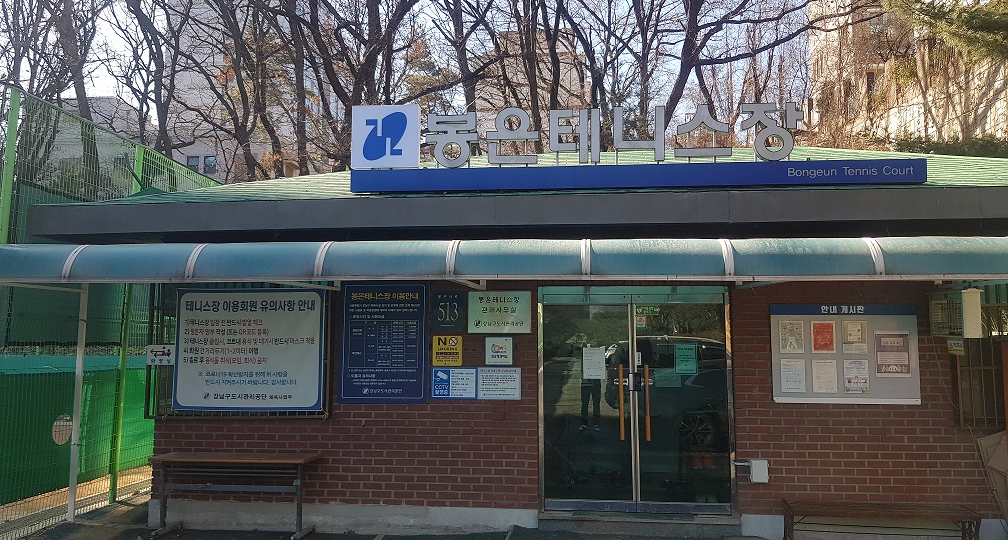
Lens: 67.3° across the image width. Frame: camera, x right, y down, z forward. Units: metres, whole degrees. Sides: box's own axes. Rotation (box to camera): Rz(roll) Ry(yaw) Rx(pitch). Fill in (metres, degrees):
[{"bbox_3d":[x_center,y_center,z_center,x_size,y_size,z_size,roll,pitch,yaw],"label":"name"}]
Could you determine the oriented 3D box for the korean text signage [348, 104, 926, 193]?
[{"bbox_3d":[1.114,-1.116,6.840,5.077,0.784,0.130,0,-7,6],"label":"korean text signage"}]

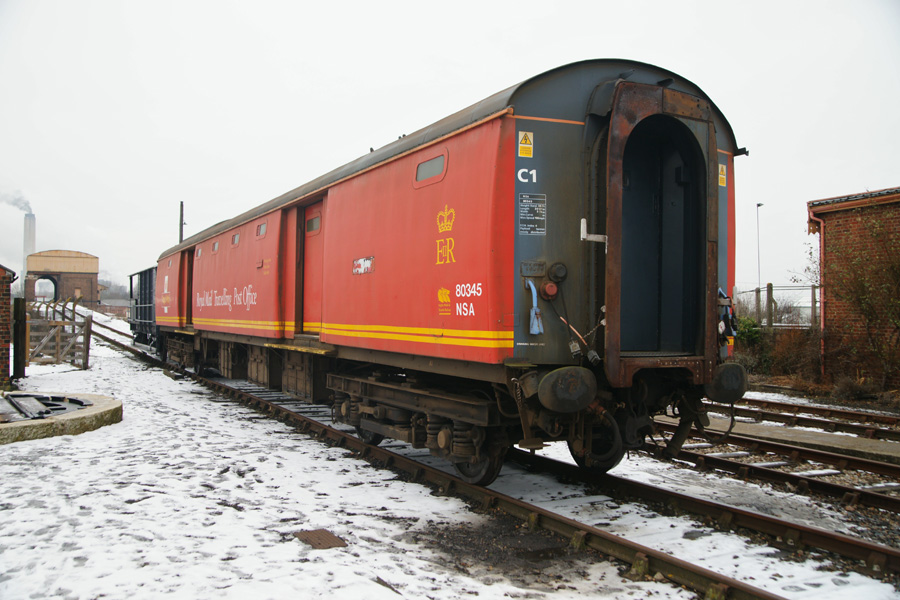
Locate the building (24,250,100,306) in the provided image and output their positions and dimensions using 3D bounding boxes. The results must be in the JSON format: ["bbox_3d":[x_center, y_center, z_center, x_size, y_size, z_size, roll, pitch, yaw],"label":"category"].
[{"bbox_3d":[-65.800,-2.500,127.300,10.500,10.900,12.000,1,-2,-28],"label":"building"}]

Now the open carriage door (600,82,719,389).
[{"bbox_3d":[1.754,-0.522,6.415,1.280,2.480,0.220,1,-2,-29],"label":"open carriage door"}]

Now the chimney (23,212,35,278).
[{"bbox_3d":[-841.000,-69.700,1500.000,21.000,200.000,21.000,1,-2,-29],"label":"chimney"}]

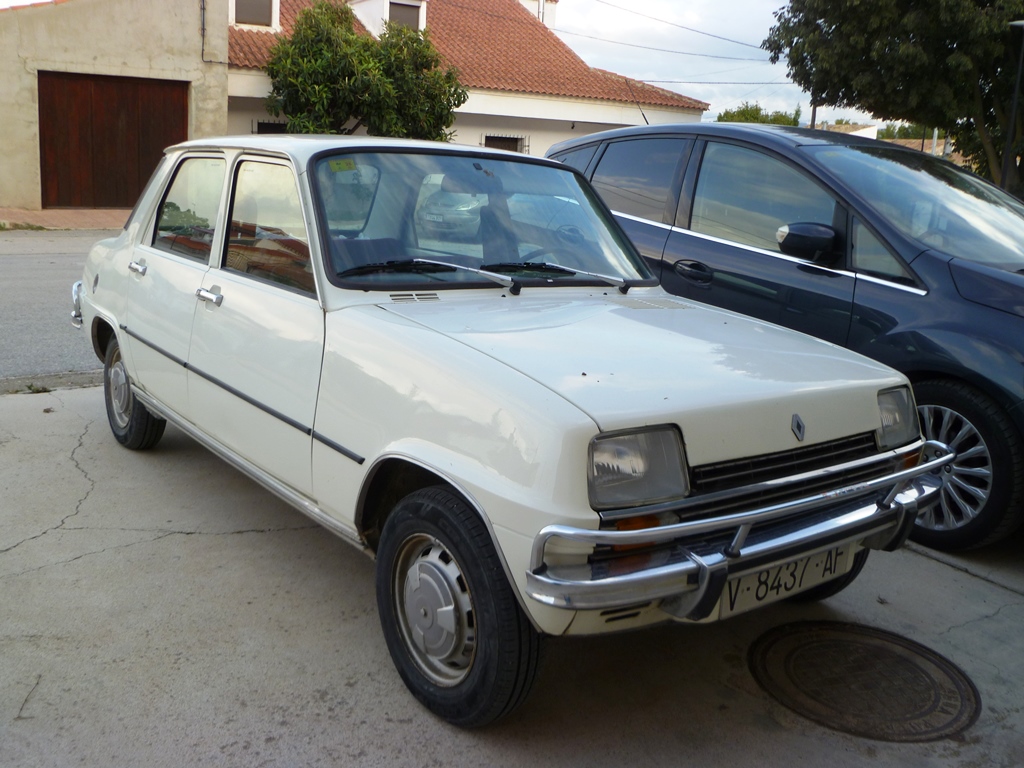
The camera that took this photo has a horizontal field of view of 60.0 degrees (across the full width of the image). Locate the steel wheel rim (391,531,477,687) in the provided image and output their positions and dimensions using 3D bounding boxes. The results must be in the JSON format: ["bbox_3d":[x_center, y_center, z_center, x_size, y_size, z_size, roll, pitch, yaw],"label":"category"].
[{"bbox_3d":[-0.147,0.517,2.087,0.120,0.352,0.352,-5,15,-39],"label":"steel wheel rim"}]

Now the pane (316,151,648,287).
[{"bbox_3d":[-0.086,-0.541,2.940,1.300,0.540,0.070,-5,-26,-39],"label":"pane"}]

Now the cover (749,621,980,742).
[{"bbox_3d":[0.954,0.815,2.440,0.600,0.040,0.600,3,12,-1],"label":"cover"}]

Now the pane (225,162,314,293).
[{"bbox_3d":[-0.715,-0.490,2.662,0.040,0.361,0.750,13,3,-41],"label":"pane"}]

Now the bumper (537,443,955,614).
[{"bbox_3d":[0.669,0.322,2.108,1.500,0.225,0.235,-5,15,-39],"label":"bumper"}]

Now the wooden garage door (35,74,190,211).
[{"bbox_3d":[-8.320,-5.078,18.744,3.004,2.716,0.100,-6,14,-41],"label":"wooden garage door"}]

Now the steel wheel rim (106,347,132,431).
[{"bbox_3d":[-1.701,0.014,3.984,0.120,0.352,0.352,-5,15,-39],"label":"steel wheel rim"}]

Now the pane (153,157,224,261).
[{"bbox_3d":[-1.156,-0.637,3.190,0.040,0.355,0.581,13,3,-41],"label":"pane"}]

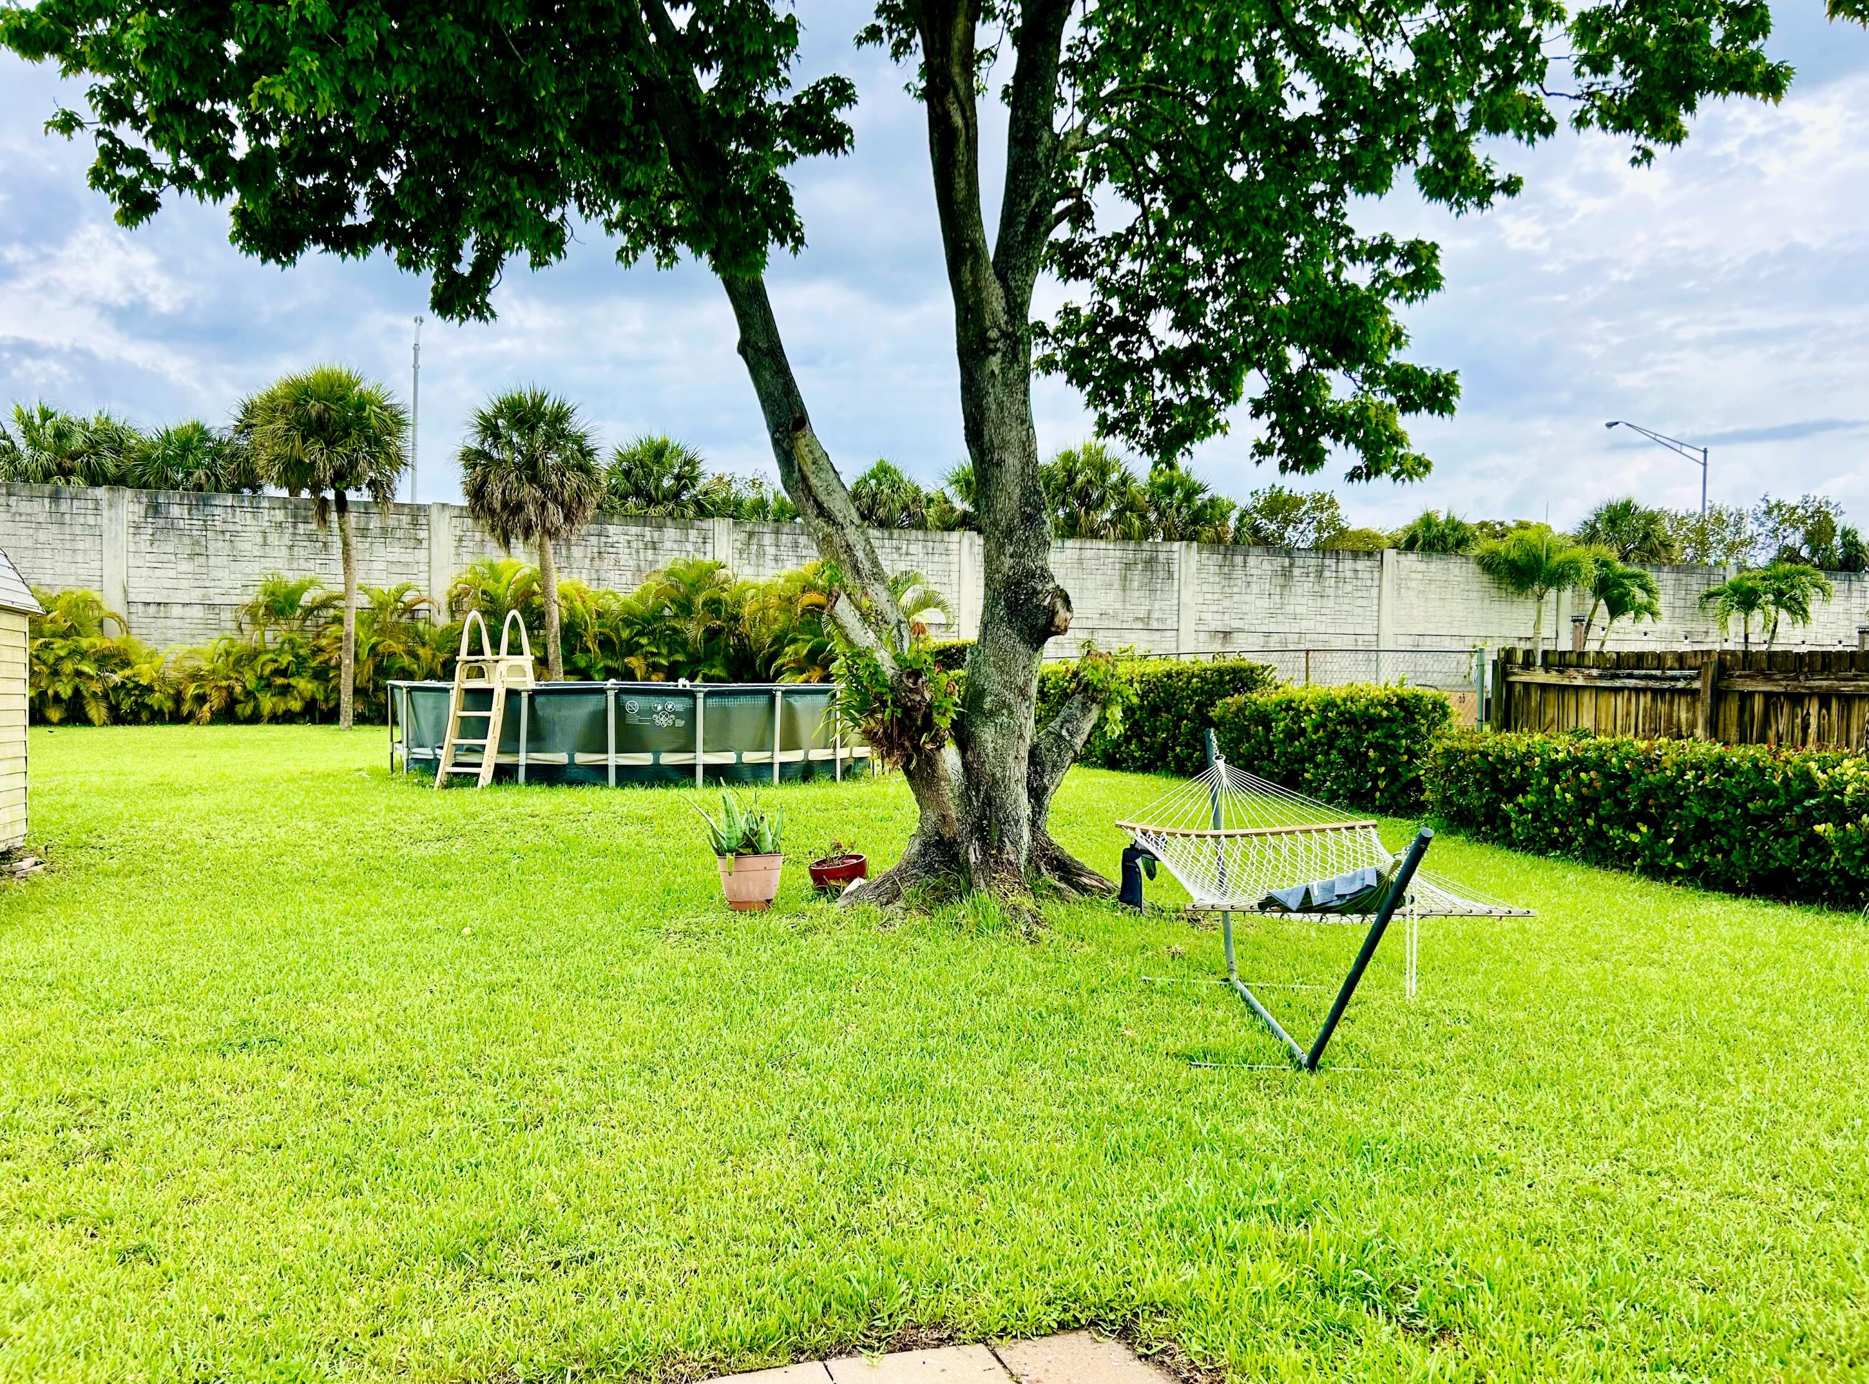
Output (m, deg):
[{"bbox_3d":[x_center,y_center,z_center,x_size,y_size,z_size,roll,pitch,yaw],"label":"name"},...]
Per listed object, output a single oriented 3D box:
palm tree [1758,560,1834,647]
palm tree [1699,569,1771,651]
[{"bbox_3d":[17.406,-0.681,28.492,1.800,3.900,1.800,1,1,19],"label":"palm tree"},{"bbox_3d":[15.432,-0.527,27.000,1.500,3.692,1.500,1,1,0],"label":"palm tree"}]

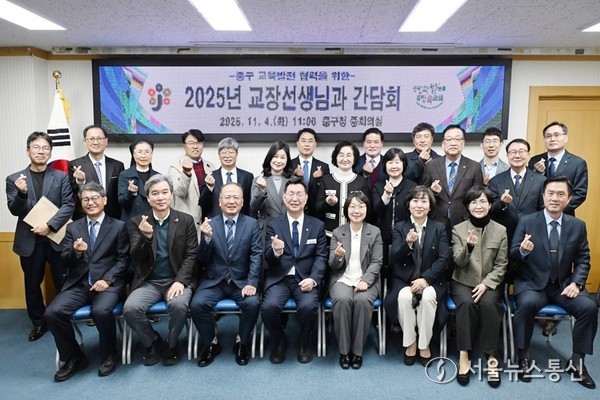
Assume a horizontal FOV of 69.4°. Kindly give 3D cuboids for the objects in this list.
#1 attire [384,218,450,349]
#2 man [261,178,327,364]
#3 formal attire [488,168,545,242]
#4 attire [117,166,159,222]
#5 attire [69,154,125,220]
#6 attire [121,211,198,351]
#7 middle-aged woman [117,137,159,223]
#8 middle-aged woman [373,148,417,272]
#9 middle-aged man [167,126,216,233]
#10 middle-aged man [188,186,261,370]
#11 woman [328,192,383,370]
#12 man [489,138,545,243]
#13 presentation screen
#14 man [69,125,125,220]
[{"bbox_3d":[0.873,0.594,3.277,0.480,0.910,0.620,1,6,8],"label":"attire"},{"bbox_3d":[-0.051,0.511,3.374,0.512,1.349,0.630,0,6,-2],"label":"man"},{"bbox_3d":[1.734,0.419,3.476,0.530,1.360,0.370,2,6,17],"label":"formal attire"},{"bbox_3d":[-1.440,-0.021,3.963,0.430,0.670,0.290,-1,7,-10],"label":"attire"},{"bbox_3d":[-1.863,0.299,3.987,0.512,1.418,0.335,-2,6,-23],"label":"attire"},{"bbox_3d":[-1.024,0.587,3.241,0.560,0.990,0.620,-1,6,-10],"label":"attire"},{"bbox_3d":[-1.393,0.325,3.821,0.453,1.635,0.355,-2,6,-16],"label":"middle-aged woman"},{"bbox_3d":[0.814,0.350,3.715,0.443,1.606,0.355,1,6,9],"label":"middle-aged woman"},{"bbox_3d":[-1.020,0.224,4.122,0.520,1.750,0.380,-2,6,-21],"label":"middle-aged man"},{"bbox_3d":[-0.571,0.527,3.366,0.542,1.320,0.640,-1,6,-7],"label":"middle-aged man"},{"bbox_3d":[0.410,0.569,3.271,0.440,1.230,0.660,0,6,2],"label":"woman"},{"bbox_3d":[1.728,0.329,3.467,0.530,1.620,0.400,2,6,17],"label":"man"},{"bbox_3d":[0.024,-0.961,4.180,4.000,0.790,0.100,0,6,1],"label":"presentation screen"},{"bbox_3d":[-1.774,0.208,3.797,0.520,1.720,0.360,-2,7,-18],"label":"man"}]

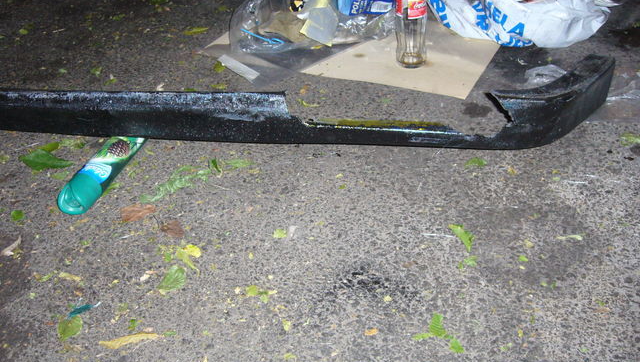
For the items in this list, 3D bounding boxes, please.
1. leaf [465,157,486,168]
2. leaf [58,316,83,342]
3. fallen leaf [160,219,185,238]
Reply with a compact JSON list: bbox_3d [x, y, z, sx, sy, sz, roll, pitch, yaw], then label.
[{"bbox_3d":[0.243,-0.029,1.018,0.035,0.012,0.026,-3,35,3],"label":"leaf"},{"bbox_3d":[-0.316,0.184,0.817,0.030,0.006,0.041,-21,40,-17],"label":"leaf"},{"bbox_3d":[-0.209,0.069,0.946,0.041,0.007,0.029,21,46,31],"label":"fallen leaf"}]

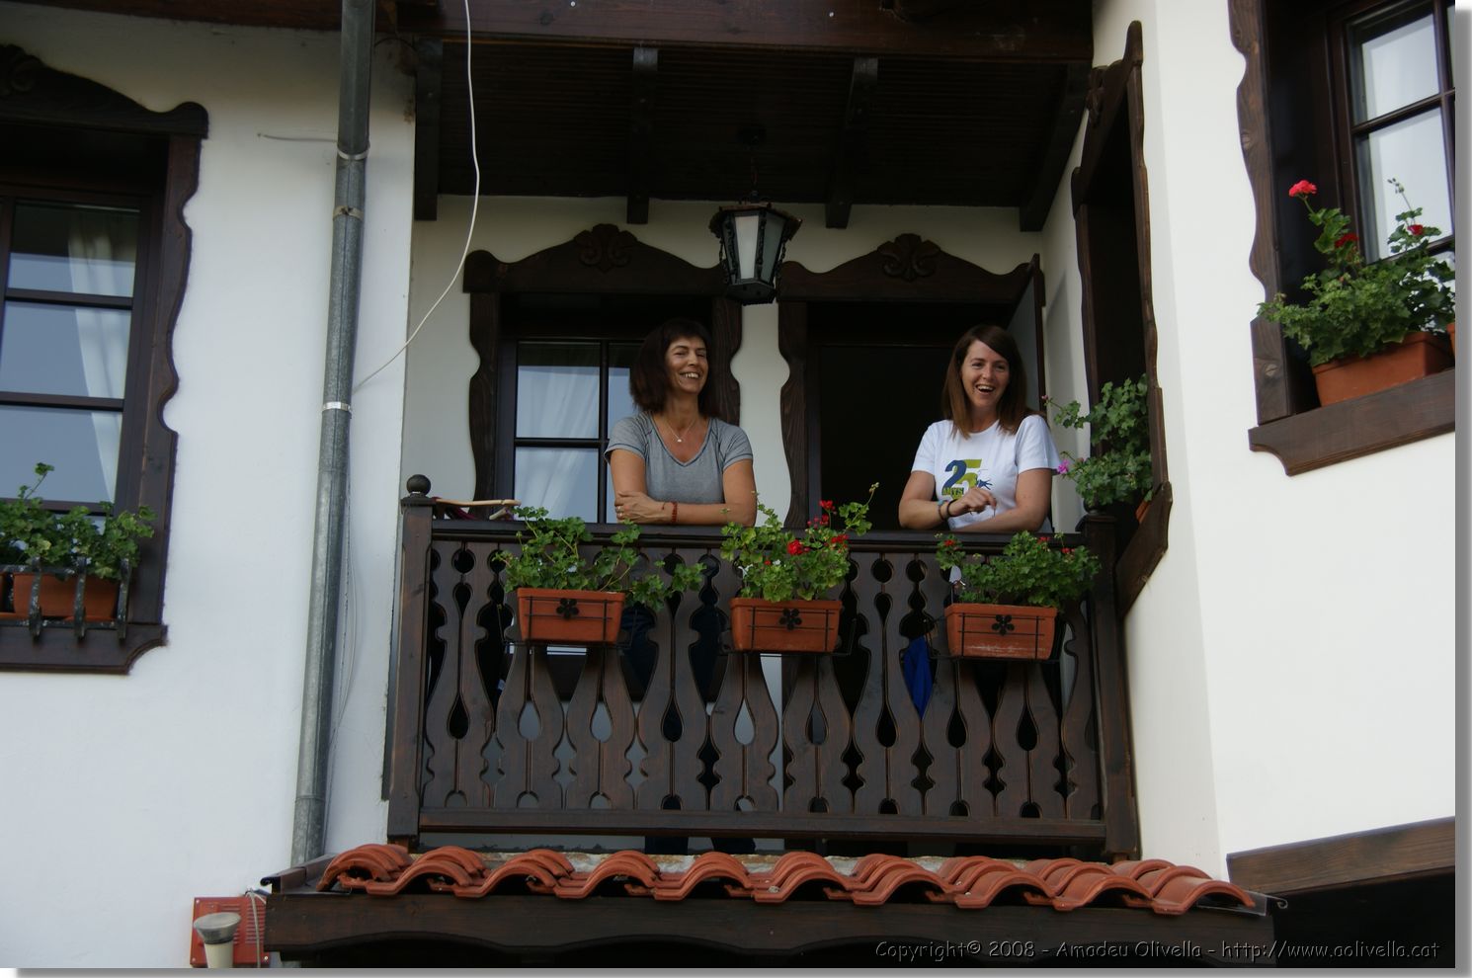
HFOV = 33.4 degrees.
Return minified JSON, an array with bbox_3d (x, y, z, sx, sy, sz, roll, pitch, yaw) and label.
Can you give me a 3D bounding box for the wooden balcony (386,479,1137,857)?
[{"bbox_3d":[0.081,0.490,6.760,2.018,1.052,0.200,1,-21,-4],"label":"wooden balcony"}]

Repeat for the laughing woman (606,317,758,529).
[{"bbox_3d":[-0.156,0.283,7.025,0.432,1.662,0.420,3,-21,-9],"label":"laughing woman"}]

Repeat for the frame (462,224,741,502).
[{"bbox_3d":[-0.449,-0.102,8.215,0.960,1.712,0.140,1,-21,-3],"label":"frame"}]

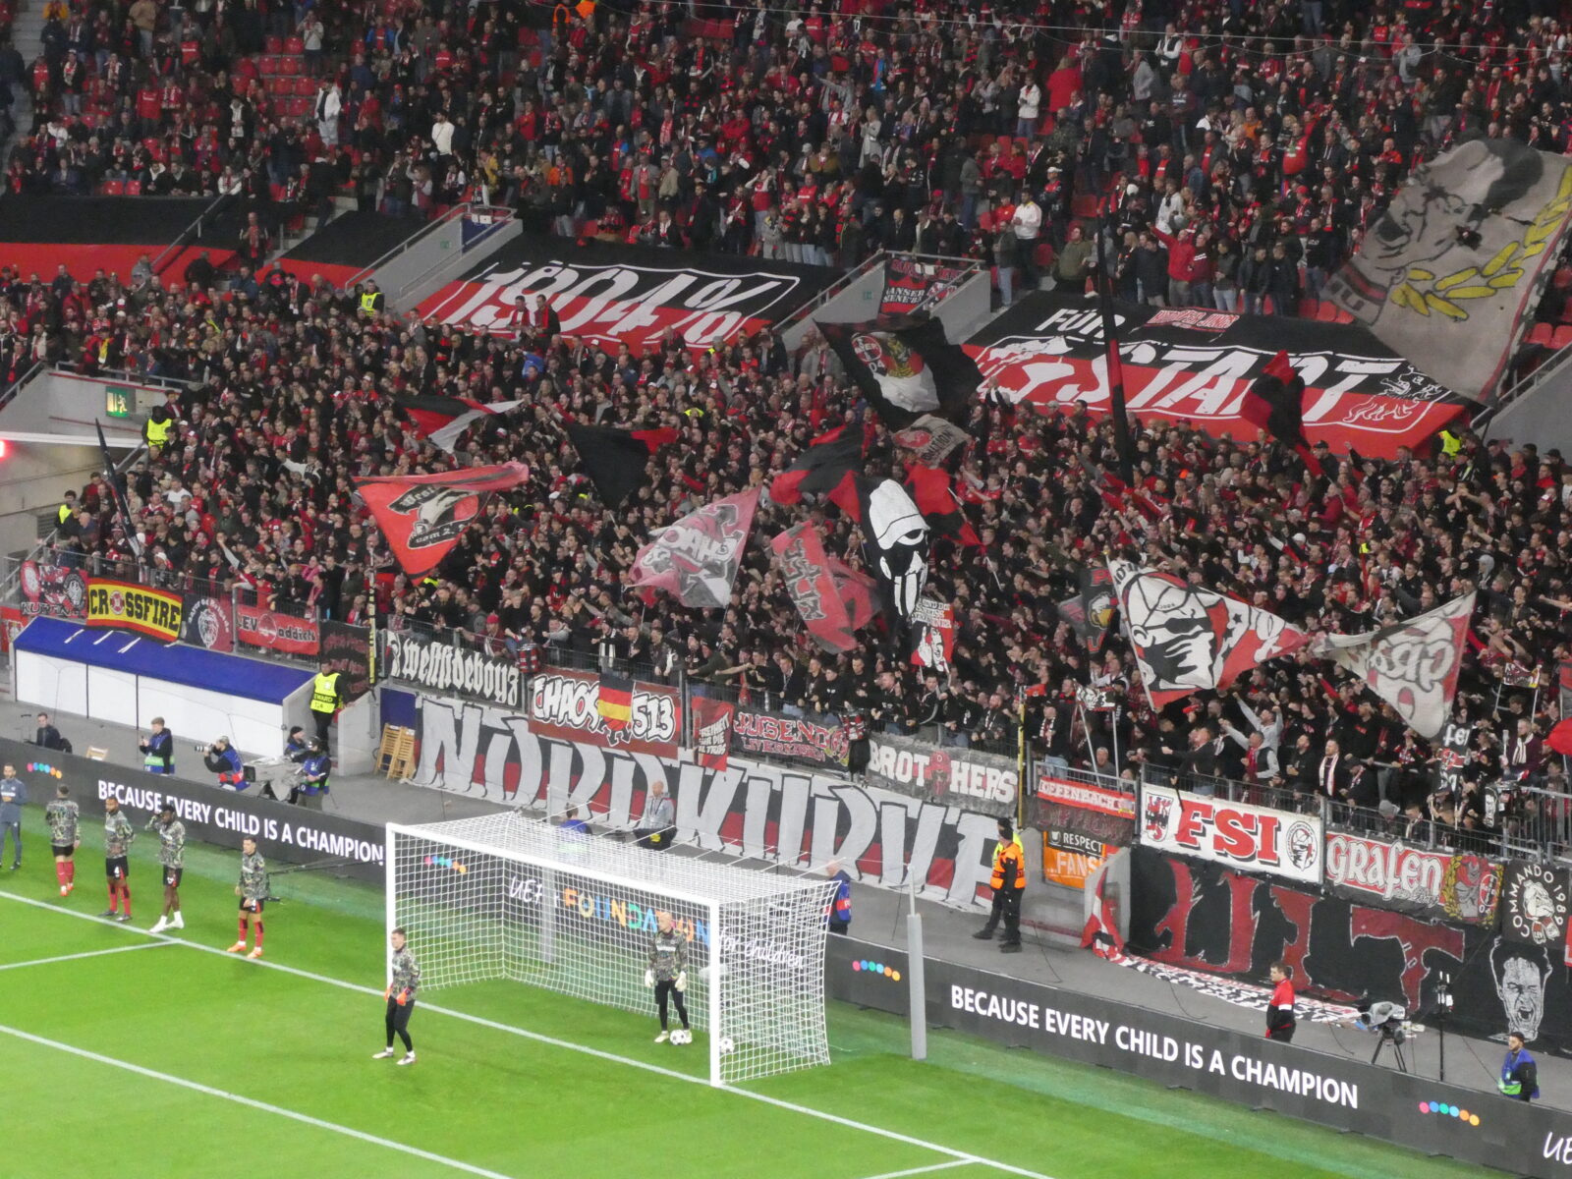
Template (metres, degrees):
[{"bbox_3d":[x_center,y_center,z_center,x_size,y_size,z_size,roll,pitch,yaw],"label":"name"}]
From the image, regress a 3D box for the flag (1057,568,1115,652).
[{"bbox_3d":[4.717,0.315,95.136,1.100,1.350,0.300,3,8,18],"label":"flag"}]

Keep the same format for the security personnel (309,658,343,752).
[{"bbox_3d":[-8.065,2.047,107.419,0.580,1.760,0.380,5,9,30],"label":"security personnel"}]

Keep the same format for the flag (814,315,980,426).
[{"bbox_3d":[1.947,-3.736,105.075,2.700,1.950,0.500,3,8,18],"label":"flag"}]

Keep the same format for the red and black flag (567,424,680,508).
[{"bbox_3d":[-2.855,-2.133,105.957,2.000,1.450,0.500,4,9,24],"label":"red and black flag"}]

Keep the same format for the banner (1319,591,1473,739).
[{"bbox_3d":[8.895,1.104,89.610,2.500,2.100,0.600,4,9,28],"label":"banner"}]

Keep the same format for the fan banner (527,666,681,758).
[{"bbox_3d":[-3.078,2.019,101.038,0.080,1.180,4.100,-6,10,-39],"label":"fan banner"}]

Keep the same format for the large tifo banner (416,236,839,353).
[{"bbox_3d":[-3.341,-6.024,125.675,3.500,0.200,11.000,-36,27,-30],"label":"large tifo banner"}]

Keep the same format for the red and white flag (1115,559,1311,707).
[{"bbox_3d":[6.282,0.664,90.761,2.700,2.300,0.400,-10,8,14],"label":"red and white flag"}]

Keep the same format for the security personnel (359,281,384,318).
[{"bbox_3d":[-8.230,-5.274,121.811,0.550,1.780,0.380,5,9,31],"label":"security personnel"}]

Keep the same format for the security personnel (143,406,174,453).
[{"bbox_3d":[-12.204,-2.685,119.200,0.580,1.780,0.400,2,8,16],"label":"security personnel"}]

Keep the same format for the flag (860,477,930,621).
[{"bbox_3d":[1.744,-0.633,97.300,1.100,2.250,0.450,3,8,21],"label":"flag"}]

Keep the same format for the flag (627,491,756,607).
[{"bbox_3d":[-1.514,-0.681,101.476,2.000,1.950,0.400,2,8,17],"label":"flag"}]

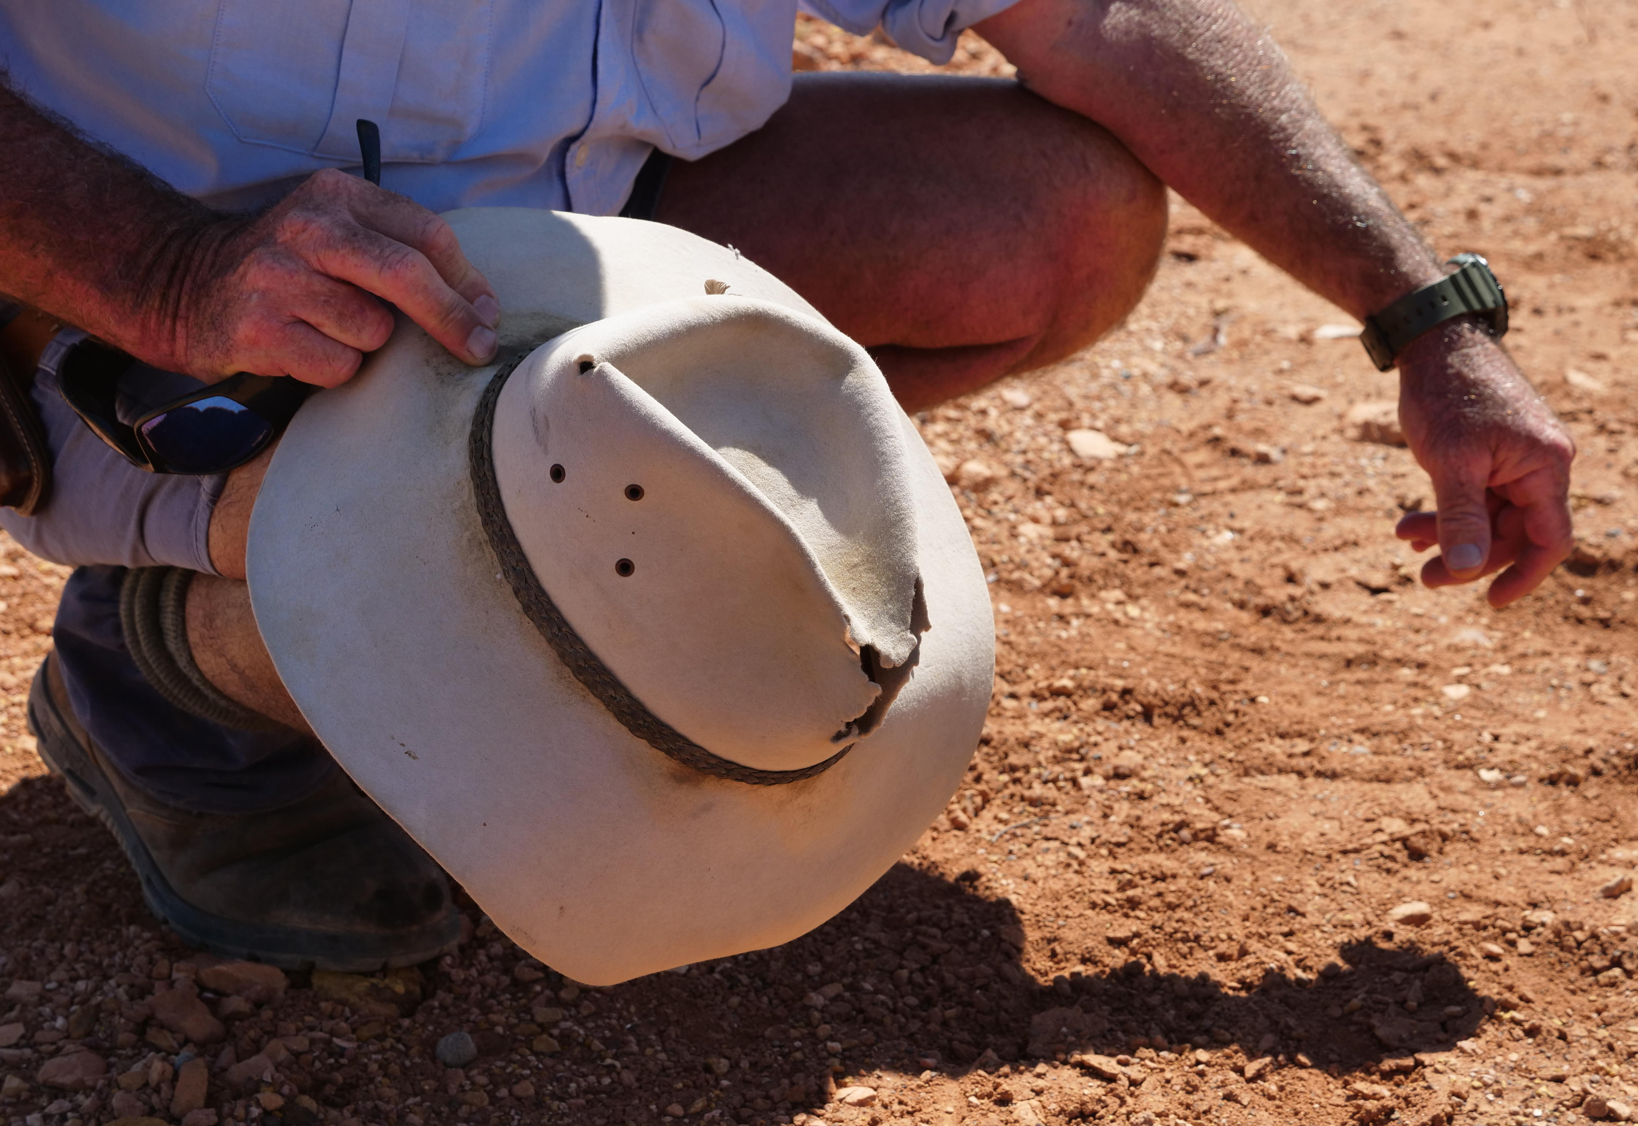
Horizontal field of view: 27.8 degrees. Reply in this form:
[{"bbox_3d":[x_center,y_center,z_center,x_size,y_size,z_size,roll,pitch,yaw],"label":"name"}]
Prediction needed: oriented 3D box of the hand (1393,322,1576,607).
[{"bbox_3d":[0.318,-0.047,1.580,0.078,0.130,0.085,-11,9,9],"label":"hand"}]

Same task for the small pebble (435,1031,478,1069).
[{"bbox_3d":[-0.184,0.247,1.680,0.019,0.016,0.021,0,27,0],"label":"small pebble"}]

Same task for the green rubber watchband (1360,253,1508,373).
[{"bbox_3d":[0.291,-0.119,1.570,0.065,0.038,0.060,-28,6,-3],"label":"green rubber watchband"}]

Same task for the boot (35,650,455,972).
[{"bbox_3d":[-0.314,0.115,1.770,0.285,0.125,0.115,31,39,31],"label":"boot"}]

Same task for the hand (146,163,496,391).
[{"bbox_3d":[-0.232,-0.132,1.540,0.155,0.075,0.090,9,48,20],"label":"hand"}]

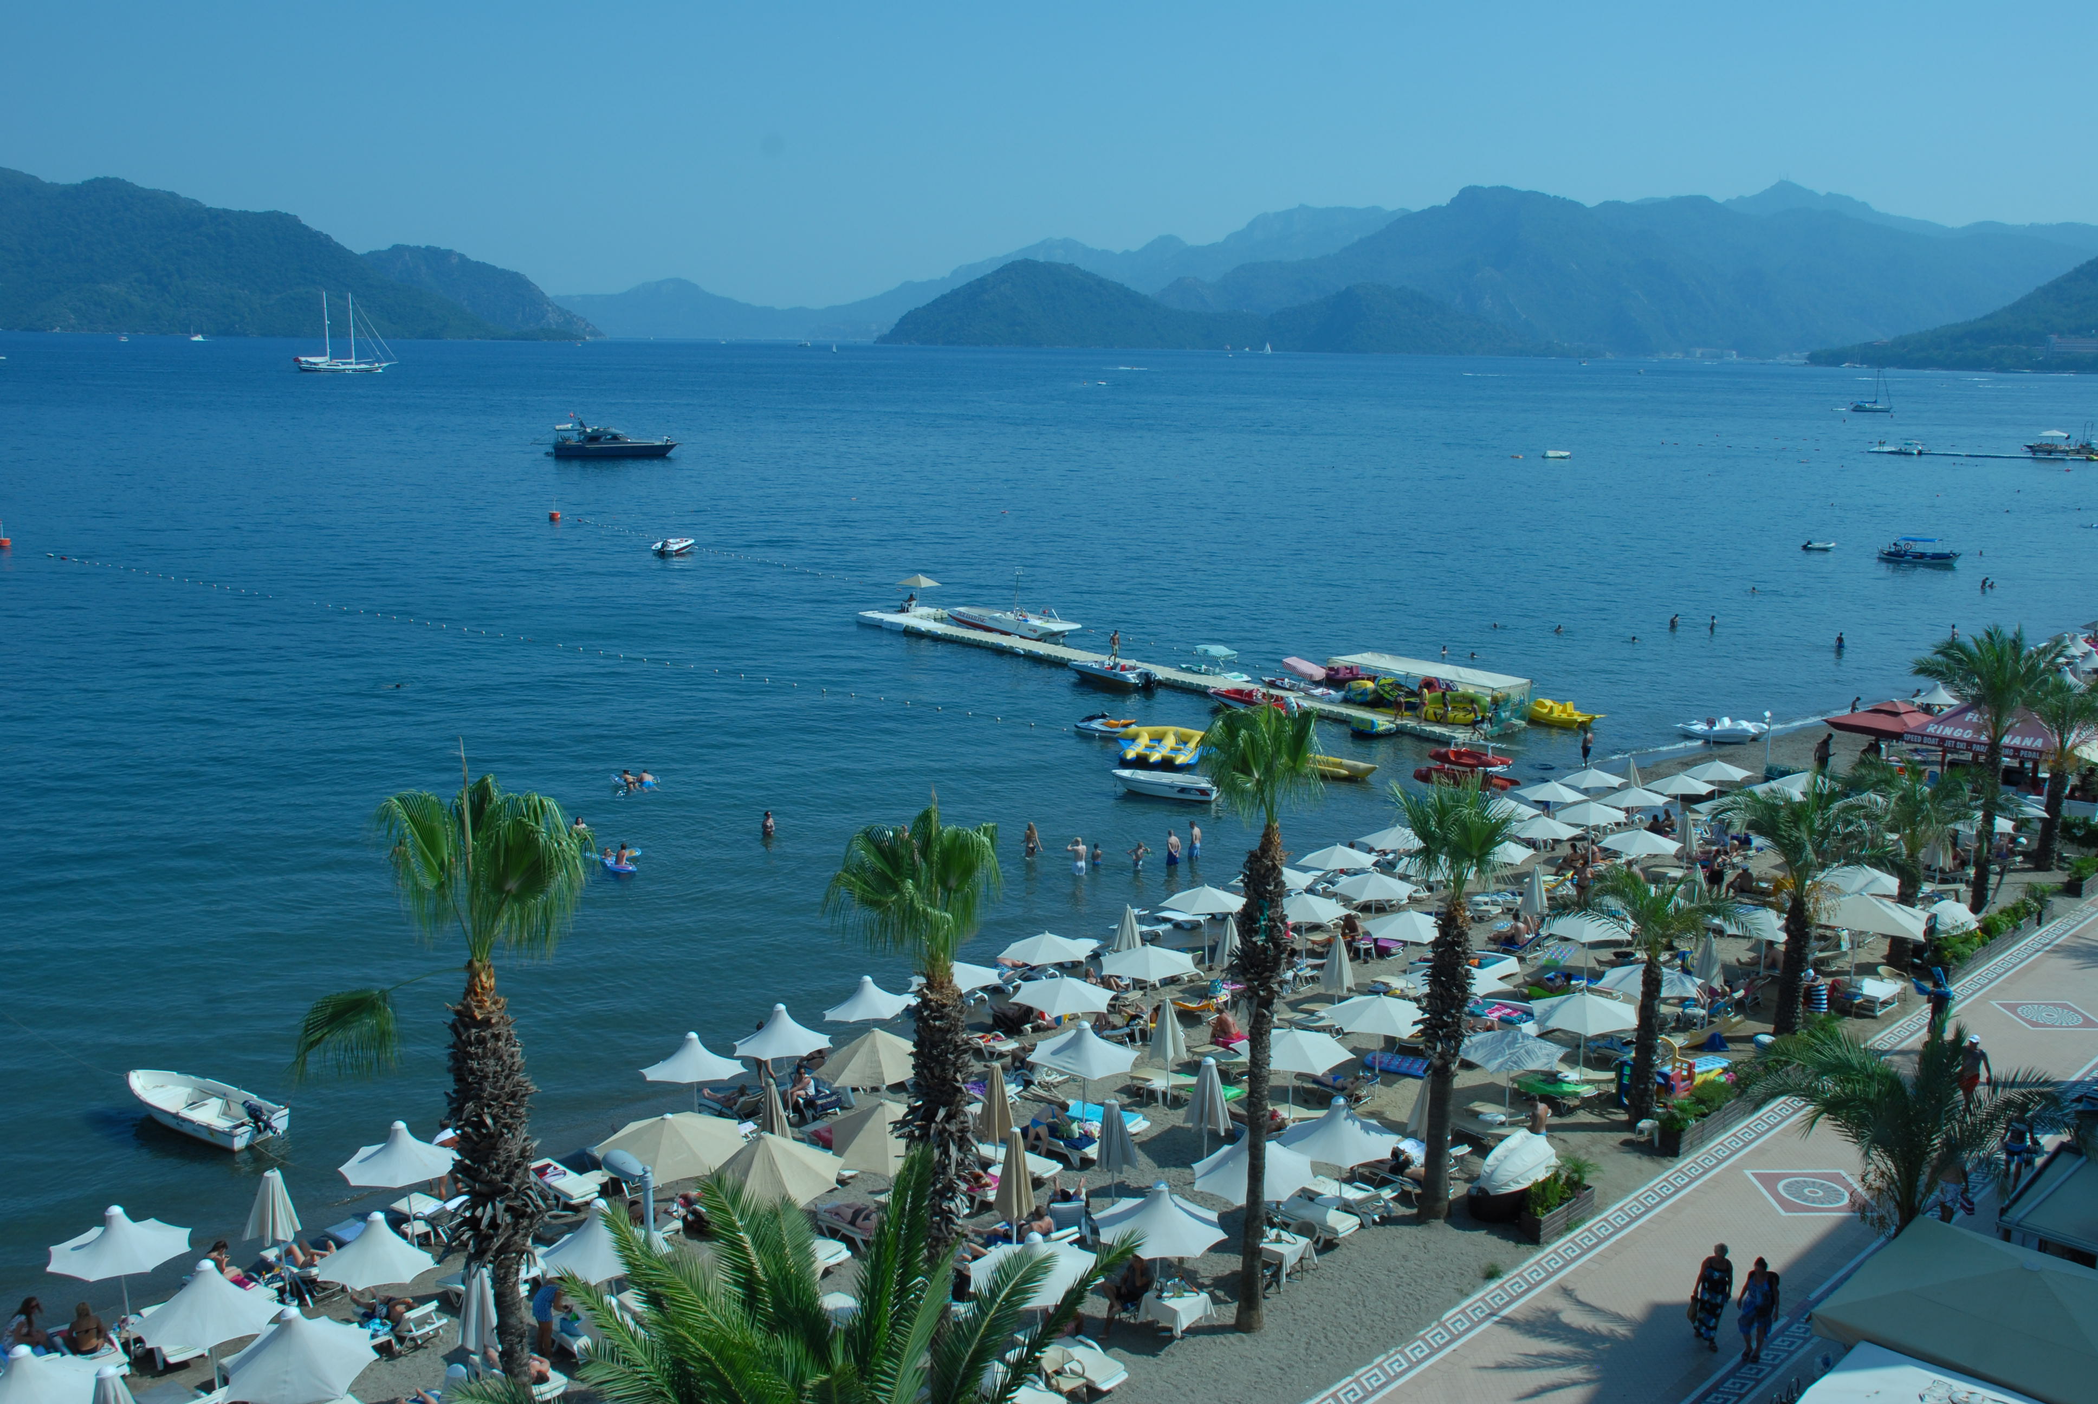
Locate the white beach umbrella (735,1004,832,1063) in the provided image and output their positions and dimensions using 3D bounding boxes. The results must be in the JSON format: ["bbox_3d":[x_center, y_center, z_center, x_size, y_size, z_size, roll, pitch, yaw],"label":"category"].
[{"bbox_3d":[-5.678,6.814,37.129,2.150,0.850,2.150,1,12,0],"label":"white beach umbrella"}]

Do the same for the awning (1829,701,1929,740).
[{"bbox_3d":[31.484,0.346,65.379,3.200,1.200,3.200,12,16,43],"label":"awning"}]

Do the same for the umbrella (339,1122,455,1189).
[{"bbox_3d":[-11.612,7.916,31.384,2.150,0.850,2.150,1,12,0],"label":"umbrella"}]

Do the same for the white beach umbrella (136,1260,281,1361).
[{"bbox_3d":[-12.709,9.647,26.640,2.400,2.500,2.400,-5,13,-27],"label":"white beach umbrella"}]

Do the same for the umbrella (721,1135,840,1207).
[{"bbox_3d":[-5.009,8.750,30.952,2.750,2.400,2.750,-1,12,-9],"label":"umbrella"}]

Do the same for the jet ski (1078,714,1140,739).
[{"bbox_3d":[2.485,1.020,74.639,2.900,1.050,1.150,4,12,15],"label":"jet ski"}]

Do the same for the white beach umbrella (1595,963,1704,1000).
[{"bbox_3d":[13.247,6.850,38.893,2.400,2.350,2.400,5,12,20],"label":"white beach umbrella"}]

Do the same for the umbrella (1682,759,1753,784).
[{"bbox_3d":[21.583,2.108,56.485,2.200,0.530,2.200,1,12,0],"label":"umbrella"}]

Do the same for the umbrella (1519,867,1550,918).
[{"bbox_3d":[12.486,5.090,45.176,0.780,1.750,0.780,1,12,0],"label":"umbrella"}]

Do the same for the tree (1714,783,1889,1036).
[{"bbox_3d":[16.457,4.590,38.330,3.900,5.650,3.900,1,12,0],"label":"tree"}]

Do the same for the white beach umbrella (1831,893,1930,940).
[{"bbox_3d":[19.379,5.647,41.946,2.500,2.200,2.500,7,13,27],"label":"white beach umbrella"}]

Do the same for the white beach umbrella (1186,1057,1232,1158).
[{"bbox_3d":[3.023,7.699,33.201,0.845,2.032,0.845,1,12,0],"label":"white beach umbrella"}]

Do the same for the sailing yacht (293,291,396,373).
[{"bbox_3d":[-251.793,-131.866,622.372,35.717,28.690,7.500,-1,12,-10],"label":"sailing yacht"}]

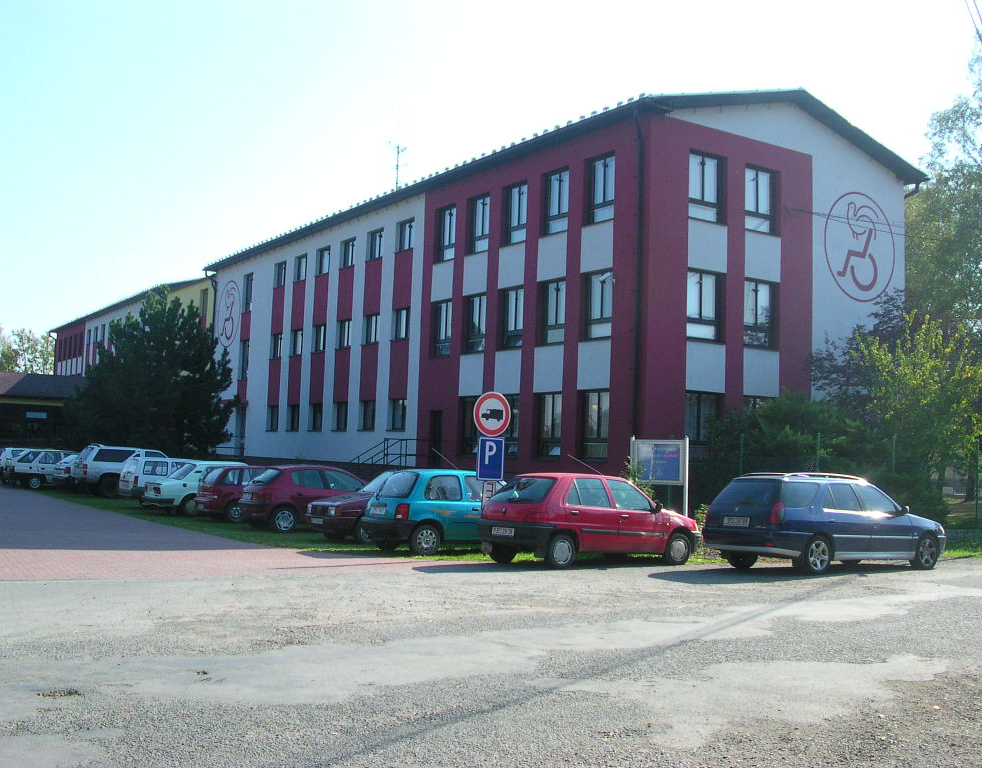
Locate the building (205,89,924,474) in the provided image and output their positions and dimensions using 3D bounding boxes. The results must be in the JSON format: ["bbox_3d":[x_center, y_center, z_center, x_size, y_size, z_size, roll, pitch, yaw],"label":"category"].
[{"bbox_3d":[-0.800,-1.565,47.273,12.200,13.150,35.750,5,-5,-33],"label":"building"}]

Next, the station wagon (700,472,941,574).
[{"bbox_3d":[5.336,2.152,17.102,4.340,1.440,1.710,5,-5,-33],"label":"station wagon"}]

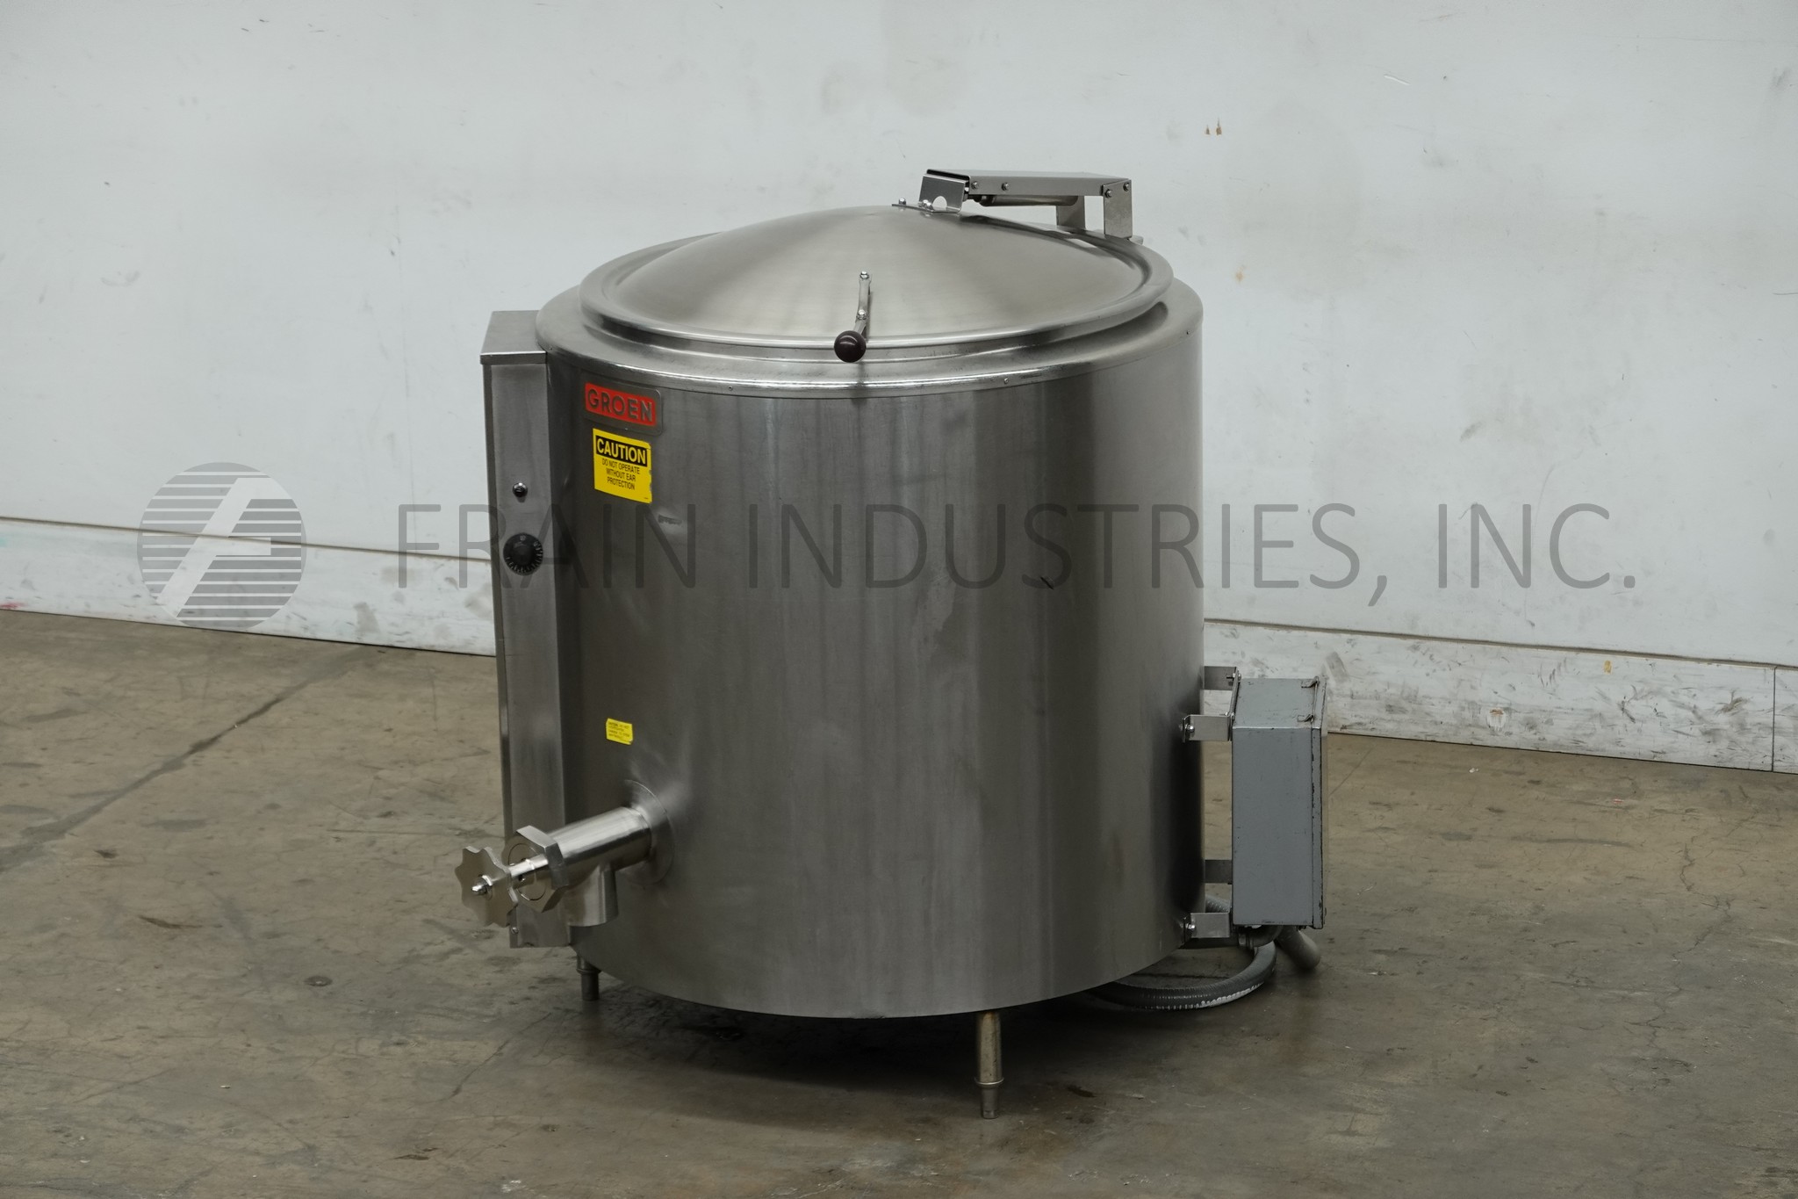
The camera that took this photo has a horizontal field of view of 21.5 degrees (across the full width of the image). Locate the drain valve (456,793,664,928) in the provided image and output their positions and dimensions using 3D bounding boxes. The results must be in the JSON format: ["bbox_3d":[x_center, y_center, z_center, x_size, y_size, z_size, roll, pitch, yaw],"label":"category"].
[{"bbox_3d":[-0.476,0.391,6.727,0.130,0.175,0.344,12,21,41],"label":"drain valve"}]

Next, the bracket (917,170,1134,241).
[{"bbox_3d":[0.191,-0.596,7.167,0.349,0.140,0.102,-15,20,-39],"label":"bracket"}]

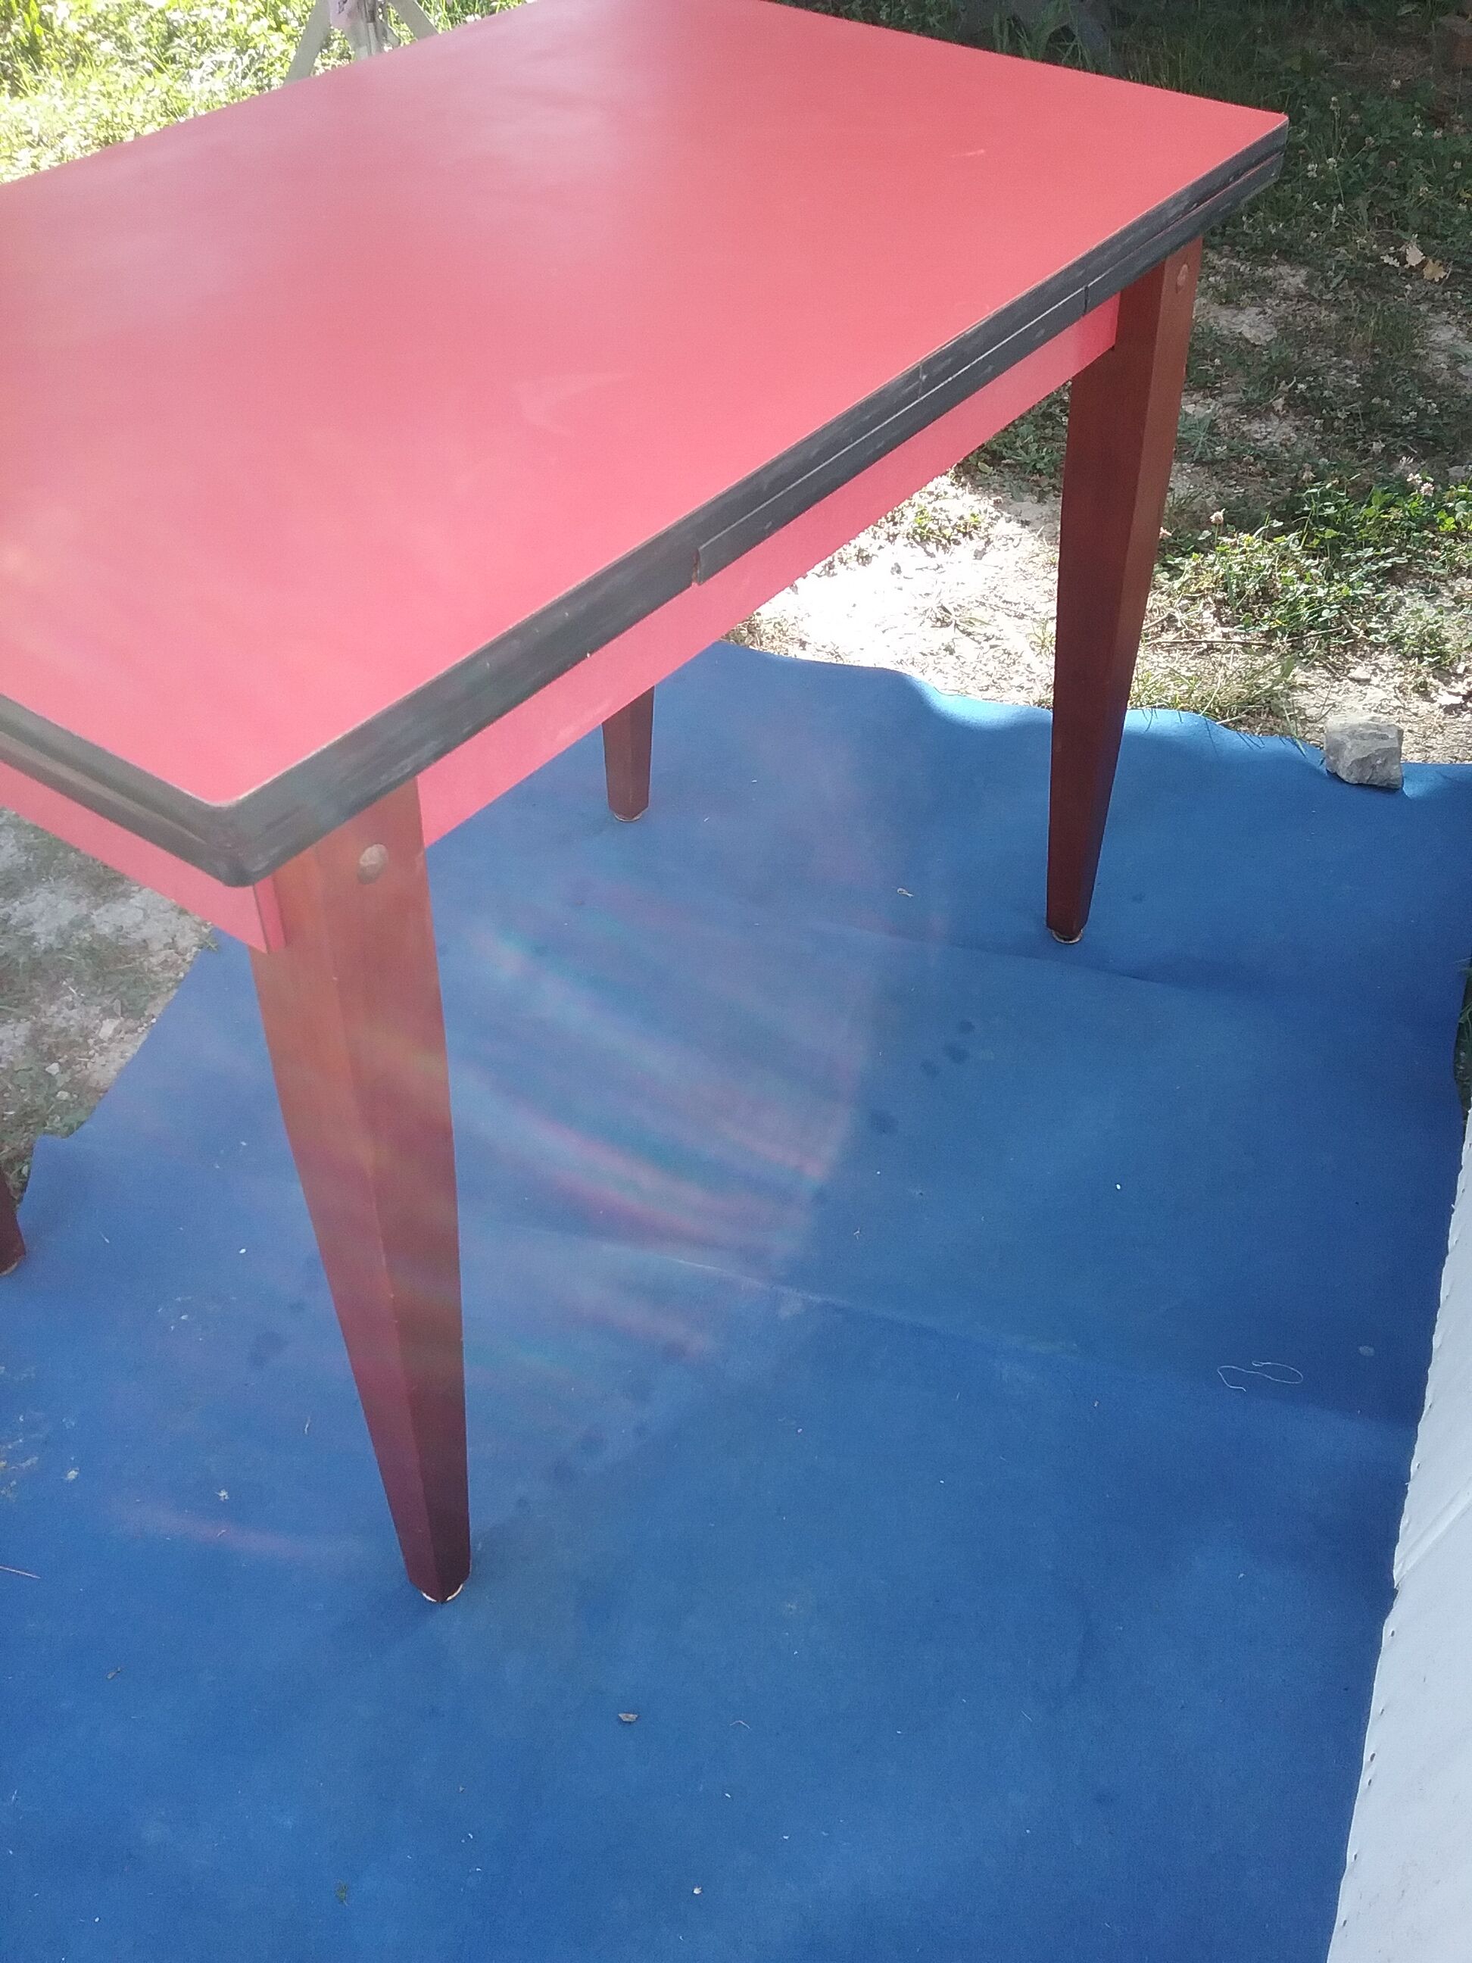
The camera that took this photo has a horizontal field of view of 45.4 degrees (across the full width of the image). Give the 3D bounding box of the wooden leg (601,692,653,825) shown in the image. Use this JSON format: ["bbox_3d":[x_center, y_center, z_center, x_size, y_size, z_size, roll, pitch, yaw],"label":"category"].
[{"bbox_3d":[-0.109,-0.468,1.671,0.070,0.724,0.070,25,46,26],"label":"wooden leg"}]

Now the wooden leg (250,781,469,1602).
[{"bbox_3d":[-0.197,0.164,1.001,0.069,0.724,0.069,27,48,25],"label":"wooden leg"}]

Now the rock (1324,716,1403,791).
[{"bbox_3d":[0.698,-0.259,1.952,0.082,0.060,0.058,18,46,17],"label":"rock"}]

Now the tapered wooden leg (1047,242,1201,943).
[{"bbox_3d":[0.313,-0.302,1.502,0.071,0.724,0.071,26,52,26],"label":"tapered wooden leg"}]

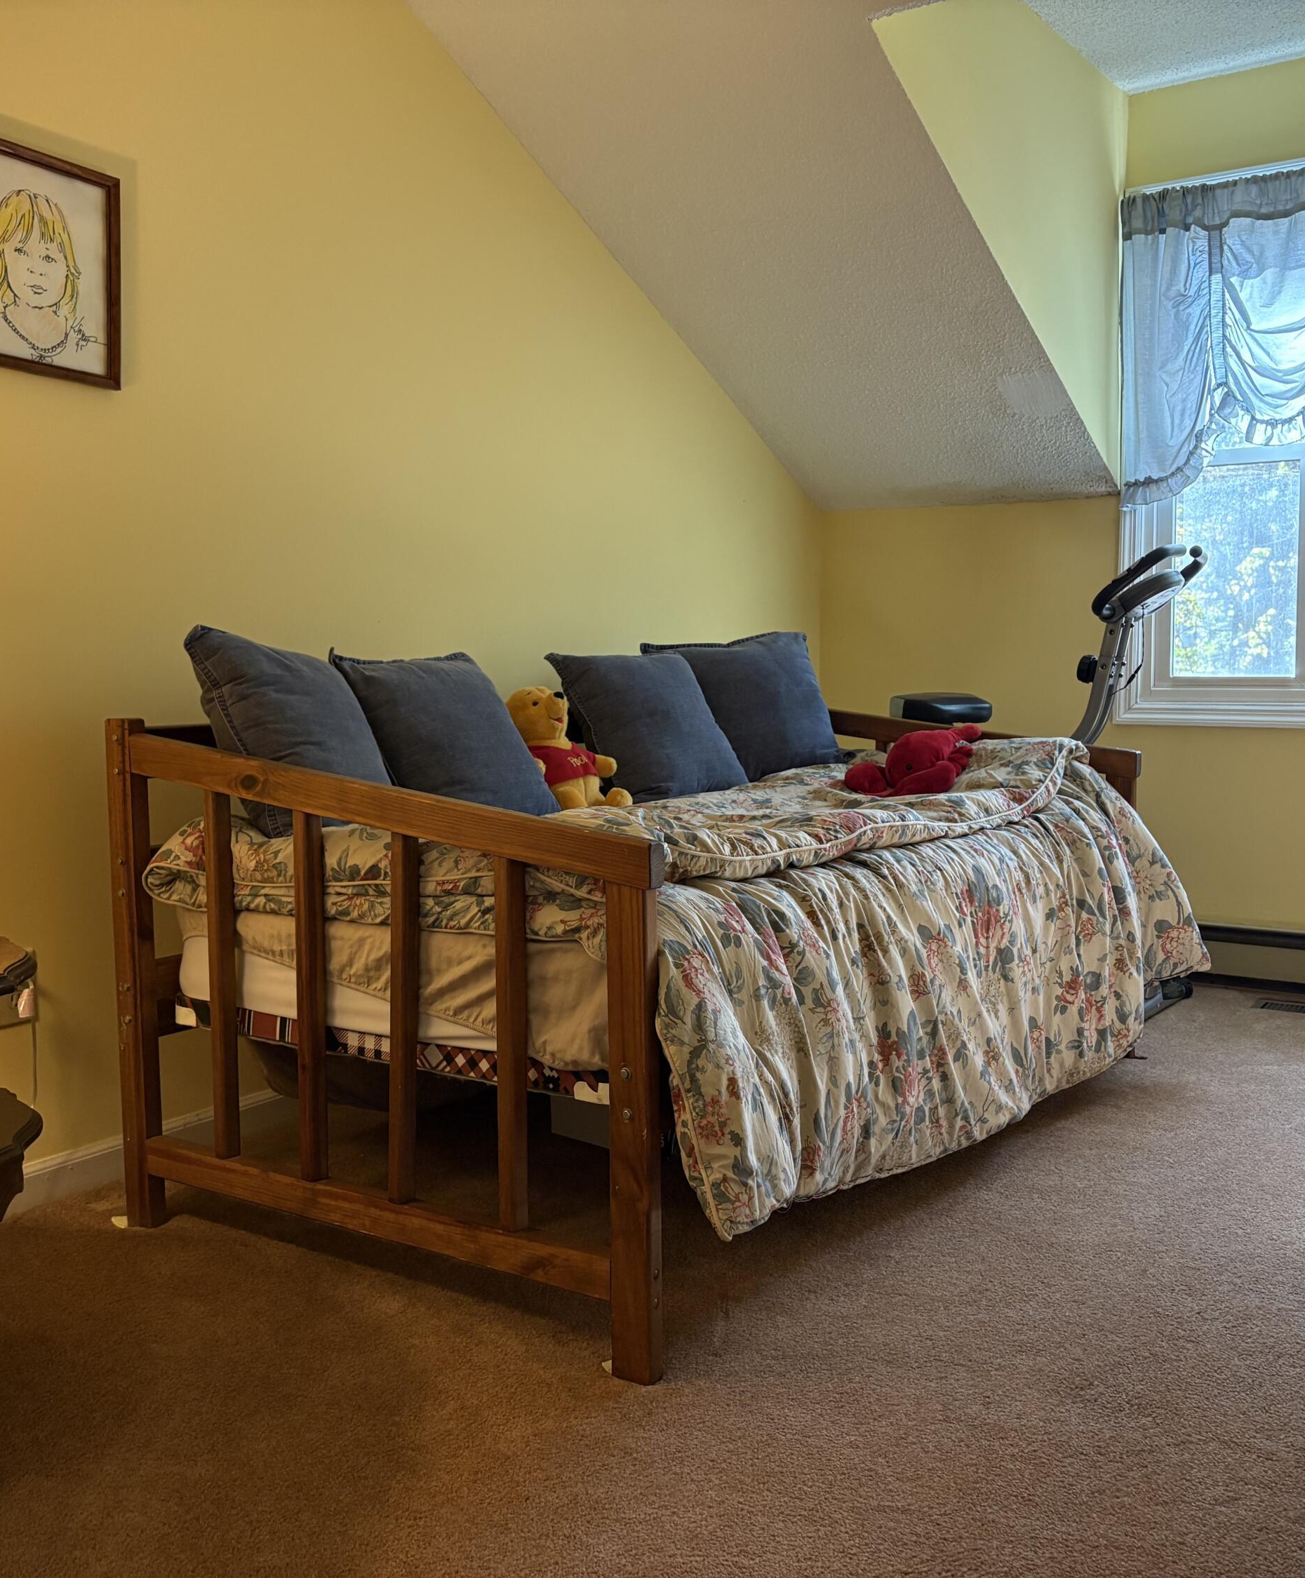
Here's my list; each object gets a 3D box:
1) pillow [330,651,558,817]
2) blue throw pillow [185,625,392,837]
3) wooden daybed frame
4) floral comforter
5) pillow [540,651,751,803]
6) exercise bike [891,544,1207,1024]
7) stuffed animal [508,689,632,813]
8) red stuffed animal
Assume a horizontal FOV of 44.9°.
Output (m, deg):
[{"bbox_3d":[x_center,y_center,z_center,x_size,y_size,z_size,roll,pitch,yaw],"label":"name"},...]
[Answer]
[{"bbox_3d":[-0.398,-0.107,3.044,0.150,0.394,0.401,-41,-22,32],"label":"pillow"},{"bbox_3d":[-0.628,-0.102,2.870,0.150,0.390,0.402,-30,-11,23],"label":"blue throw pillow"},{"bbox_3d":[0.120,0.245,3.035,1.030,0.816,1.945,3,6,34],"label":"wooden daybed frame"},{"bbox_3d":[0.198,0.227,3.012,1.185,0.587,1.916,3,6,34],"label":"floral comforter"},{"bbox_3d":[0.001,-0.154,3.522,0.412,0.397,0.150,-6,-31,-45],"label":"pillow"},{"bbox_3d":[1.029,-0.030,4.286,0.870,1.190,0.460,3,6,33],"label":"exercise bike"},{"bbox_3d":[-0.167,-0.087,3.149,0.200,0.240,0.190,-11,-2,31],"label":"stuffed animal"},{"bbox_3d":[0.552,-0.058,3.281,0.220,0.135,0.250,4,7,41],"label":"red stuffed animal"}]

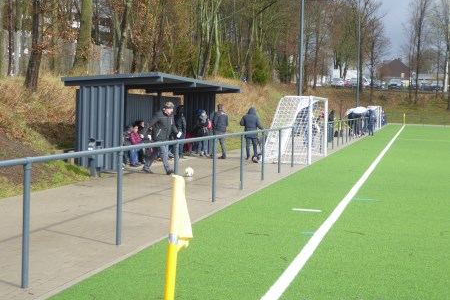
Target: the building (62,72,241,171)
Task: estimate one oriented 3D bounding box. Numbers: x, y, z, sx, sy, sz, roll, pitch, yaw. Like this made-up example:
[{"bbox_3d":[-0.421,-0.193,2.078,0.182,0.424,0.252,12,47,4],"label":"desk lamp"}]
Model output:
[{"bbox_3d":[-1.624,-0.832,24.710,2.320,2.330,10.490,2,3,11],"label":"building"}]

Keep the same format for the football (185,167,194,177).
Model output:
[{"bbox_3d":[-0.808,0.504,19.350,0.215,0.215,0.215,1,3,0],"label":"football"}]

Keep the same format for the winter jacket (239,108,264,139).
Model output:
[{"bbox_3d":[0.849,-0.824,26.300,0.680,0.960,0.450,2,3,7],"label":"winter jacket"}]

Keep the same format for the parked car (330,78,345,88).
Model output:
[{"bbox_3d":[17.479,-10.413,131.000,1.800,1.500,4.300,2,3,7],"label":"parked car"}]

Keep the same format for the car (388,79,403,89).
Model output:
[{"bbox_3d":[26.264,-10.103,130.000,1.820,1.500,4.300,2,3,18],"label":"car"}]

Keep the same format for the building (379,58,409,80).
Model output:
[{"bbox_3d":[37.693,-16.345,188.000,7.200,7.500,9.000,2,3,12],"label":"building"}]

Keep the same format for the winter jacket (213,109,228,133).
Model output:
[{"bbox_3d":[-0.127,-0.870,26.750,0.470,0.750,0.310,0,3,-23],"label":"winter jacket"}]

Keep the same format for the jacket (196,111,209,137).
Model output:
[{"bbox_3d":[-0.721,-0.819,27.700,0.320,0.750,0.430,2,3,19],"label":"jacket"}]

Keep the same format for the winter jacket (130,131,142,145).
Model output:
[{"bbox_3d":[-2.382,-0.309,22.750,0.340,0.390,0.260,-1,4,-40],"label":"winter jacket"}]

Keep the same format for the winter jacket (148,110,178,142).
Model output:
[{"bbox_3d":[-1.467,-0.568,20.000,0.500,0.760,0.580,4,4,40],"label":"winter jacket"}]

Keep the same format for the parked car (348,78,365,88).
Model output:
[{"bbox_3d":[20.377,-10.382,131.000,1.800,1.500,4.300,2,3,12],"label":"parked car"}]

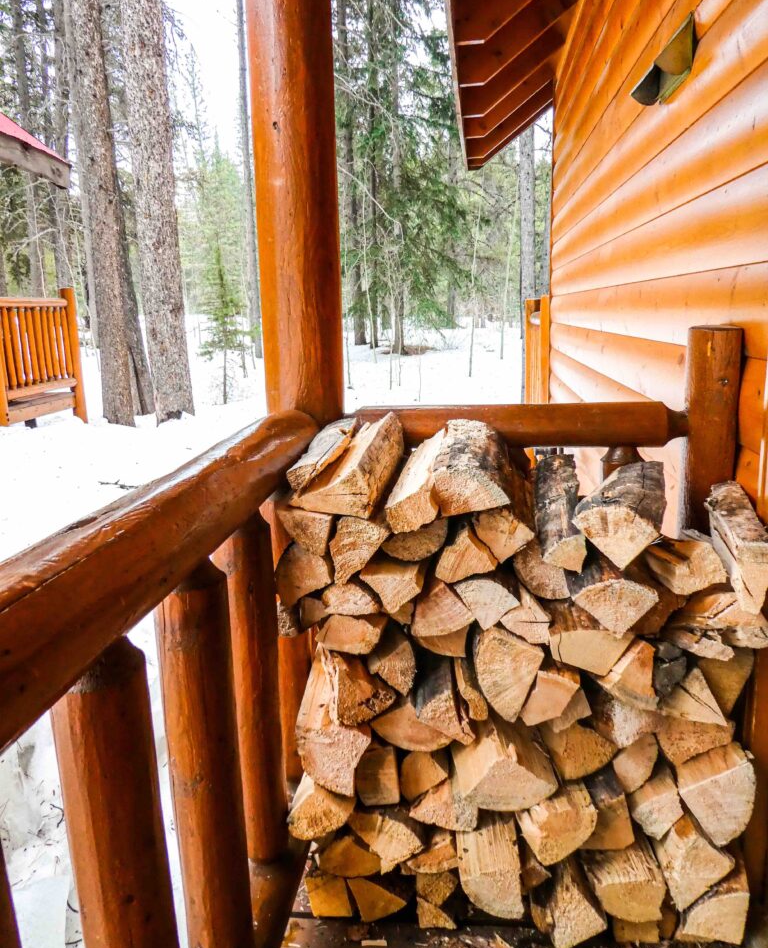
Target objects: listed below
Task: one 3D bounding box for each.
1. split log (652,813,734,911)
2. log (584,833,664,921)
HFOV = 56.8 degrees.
[{"bbox_3d":[0.546,0.618,1.382,0.119,0.164,0.400,0,13,7],"label":"split log"},{"bbox_3d":[0.428,0.653,1.349,0.114,0.091,0.390,0,13,7],"label":"log"}]

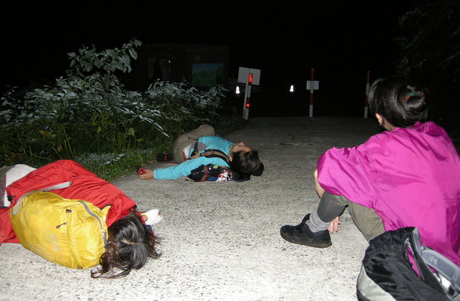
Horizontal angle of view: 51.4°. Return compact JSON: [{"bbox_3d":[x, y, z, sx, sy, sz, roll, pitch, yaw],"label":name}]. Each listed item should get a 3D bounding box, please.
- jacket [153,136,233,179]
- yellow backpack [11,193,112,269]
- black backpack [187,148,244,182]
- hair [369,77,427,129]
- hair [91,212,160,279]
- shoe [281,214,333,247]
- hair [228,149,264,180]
[{"bbox_3d":[-0.266,0.056,3.800,0.520,0.290,0.720,7,11,25],"label":"jacket"},{"bbox_3d":[-0.762,0.350,2.150,0.450,0.310,0.220,9,-20,32],"label":"yellow backpack"},{"bbox_3d":[-0.122,0.110,3.760,0.460,0.210,0.310,7,11,23],"label":"black backpack"},{"bbox_3d":[0.722,-0.201,2.050,0.250,0.225,0.190,4,9,44],"label":"hair"},{"bbox_3d":[-0.450,0.404,2.080,0.250,0.210,0.240,6,6,-41],"label":"hair"},{"bbox_3d":[0.381,0.406,2.380,0.260,0.130,0.100,5,11,15],"label":"shoe"},{"bbox_3d":[0.132,0.112,3.700,0.240,0.220,0.190,20,17,24],"label":"hair"}]

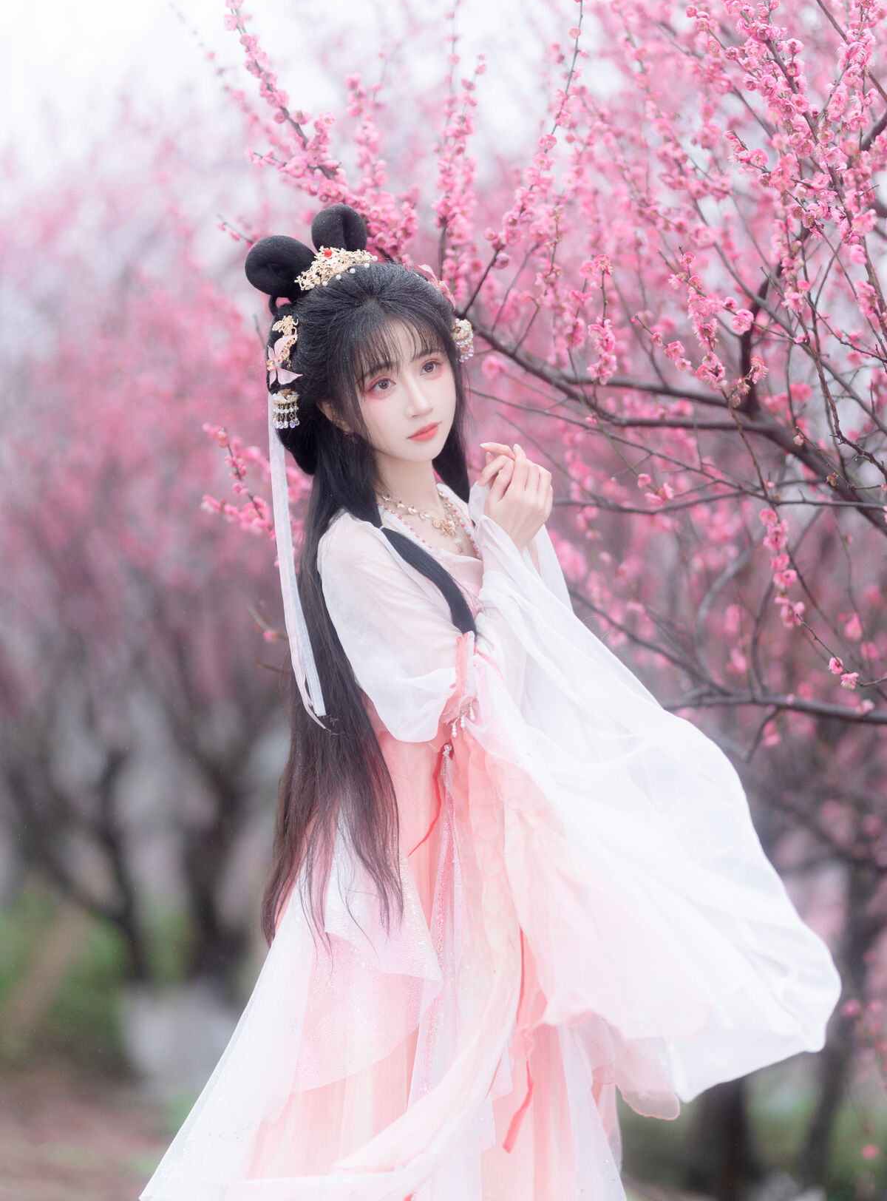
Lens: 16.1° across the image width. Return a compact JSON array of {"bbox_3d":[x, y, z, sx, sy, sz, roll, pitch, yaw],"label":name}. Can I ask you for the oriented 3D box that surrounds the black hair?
[{"bbox_3d":[-0.080,-0.028,3.500,0.250,0.820,0.290,0,0,-40],"label":"black hair"}]

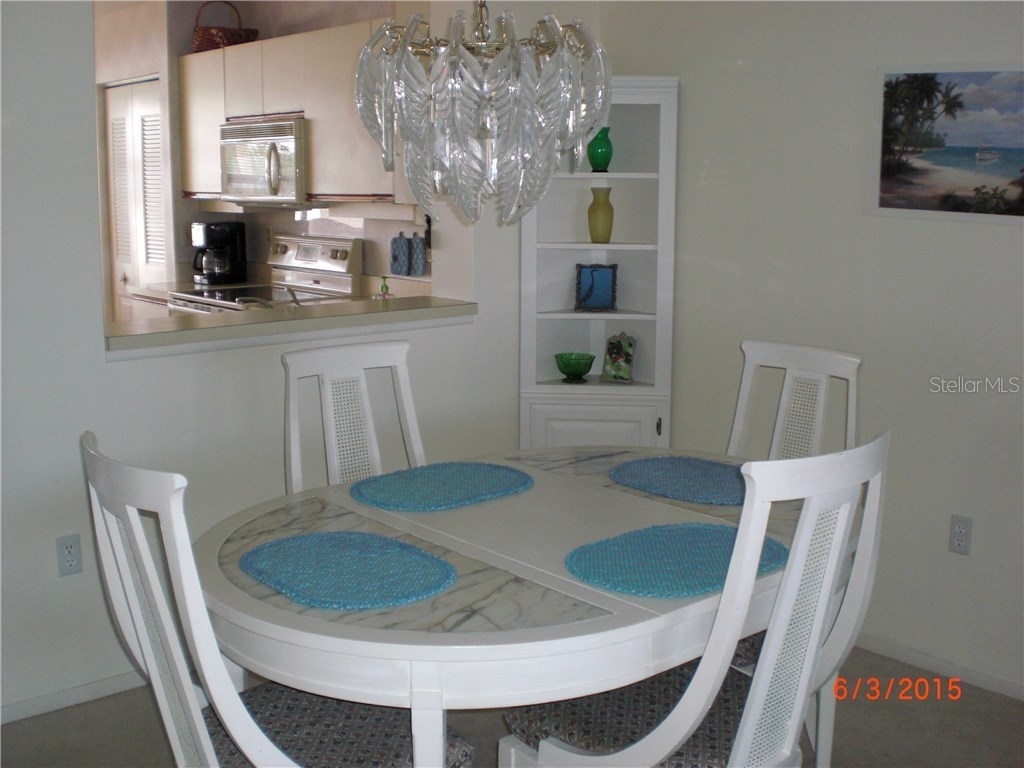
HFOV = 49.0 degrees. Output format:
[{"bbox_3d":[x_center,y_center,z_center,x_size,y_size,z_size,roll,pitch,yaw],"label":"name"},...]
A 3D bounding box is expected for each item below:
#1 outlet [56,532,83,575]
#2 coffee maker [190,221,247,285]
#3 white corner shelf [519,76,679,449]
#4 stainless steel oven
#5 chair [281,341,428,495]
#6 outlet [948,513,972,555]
[{"bbox_3d":[-1.194,0.463,3.034,0.071,0.115,0.010,-9,14,-42],"label":"outlet"},{"bbox_3d":[-1.565,-0.706,6.004,0.250,0.335,0.175,-9,14,-42],"label":"coffee maker"},{"bbox_3d":[0.304,-0.195,4.170,0.555,1.830,0.310,1,10,2],"label":"white corner shelf"},{"bbox_3d":[-1.204,-0.119,5.484,0.680,1.185,0.770,-9,14,-42],"label":"stainless steel oven"},{"bbox_3d":[-0.249,0.454,2.778,0.570,1.040,0.610,-9,14,-42],"label":"chair"},{"bbox_3d":[1.300,0.439,3.253,0.010,0.115,0.071,-9,14,-42],"label":"outlet"}]

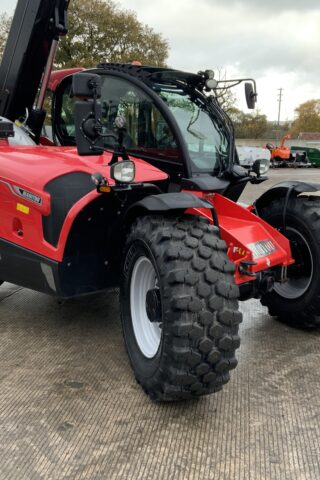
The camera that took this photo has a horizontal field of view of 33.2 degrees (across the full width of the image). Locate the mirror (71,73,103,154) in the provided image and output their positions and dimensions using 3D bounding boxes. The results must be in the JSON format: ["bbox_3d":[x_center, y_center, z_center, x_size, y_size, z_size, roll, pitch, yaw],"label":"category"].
[{"bbox_3d":[-0.494,-0.874,3.733,0.210,0.570,0.130,-2,12,-20],"label":"mirror"}]

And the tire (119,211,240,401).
[{"bbox_3d":[0.095,0.448,3.686,0.460,1.230,1.240,-2,12,-19],"label":"tire"}]

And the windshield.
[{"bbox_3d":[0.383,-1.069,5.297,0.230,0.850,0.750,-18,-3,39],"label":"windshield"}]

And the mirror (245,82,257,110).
[{"bbox_3d":[0.936,-1.484,5.546,0.070,0.280,0.180,6,12,19],"label":"mirror"}]

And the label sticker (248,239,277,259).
[{"bbox_3d":[0.806,0.070,4.242,0.160,0.010,0.390,45,32,24],"label":"label sticker"}]

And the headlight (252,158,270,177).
[{"bbox_3d":[1.004,-0.717,5.303,0.120,0.170,0.180,10,14,37],"label":"headlight"}]

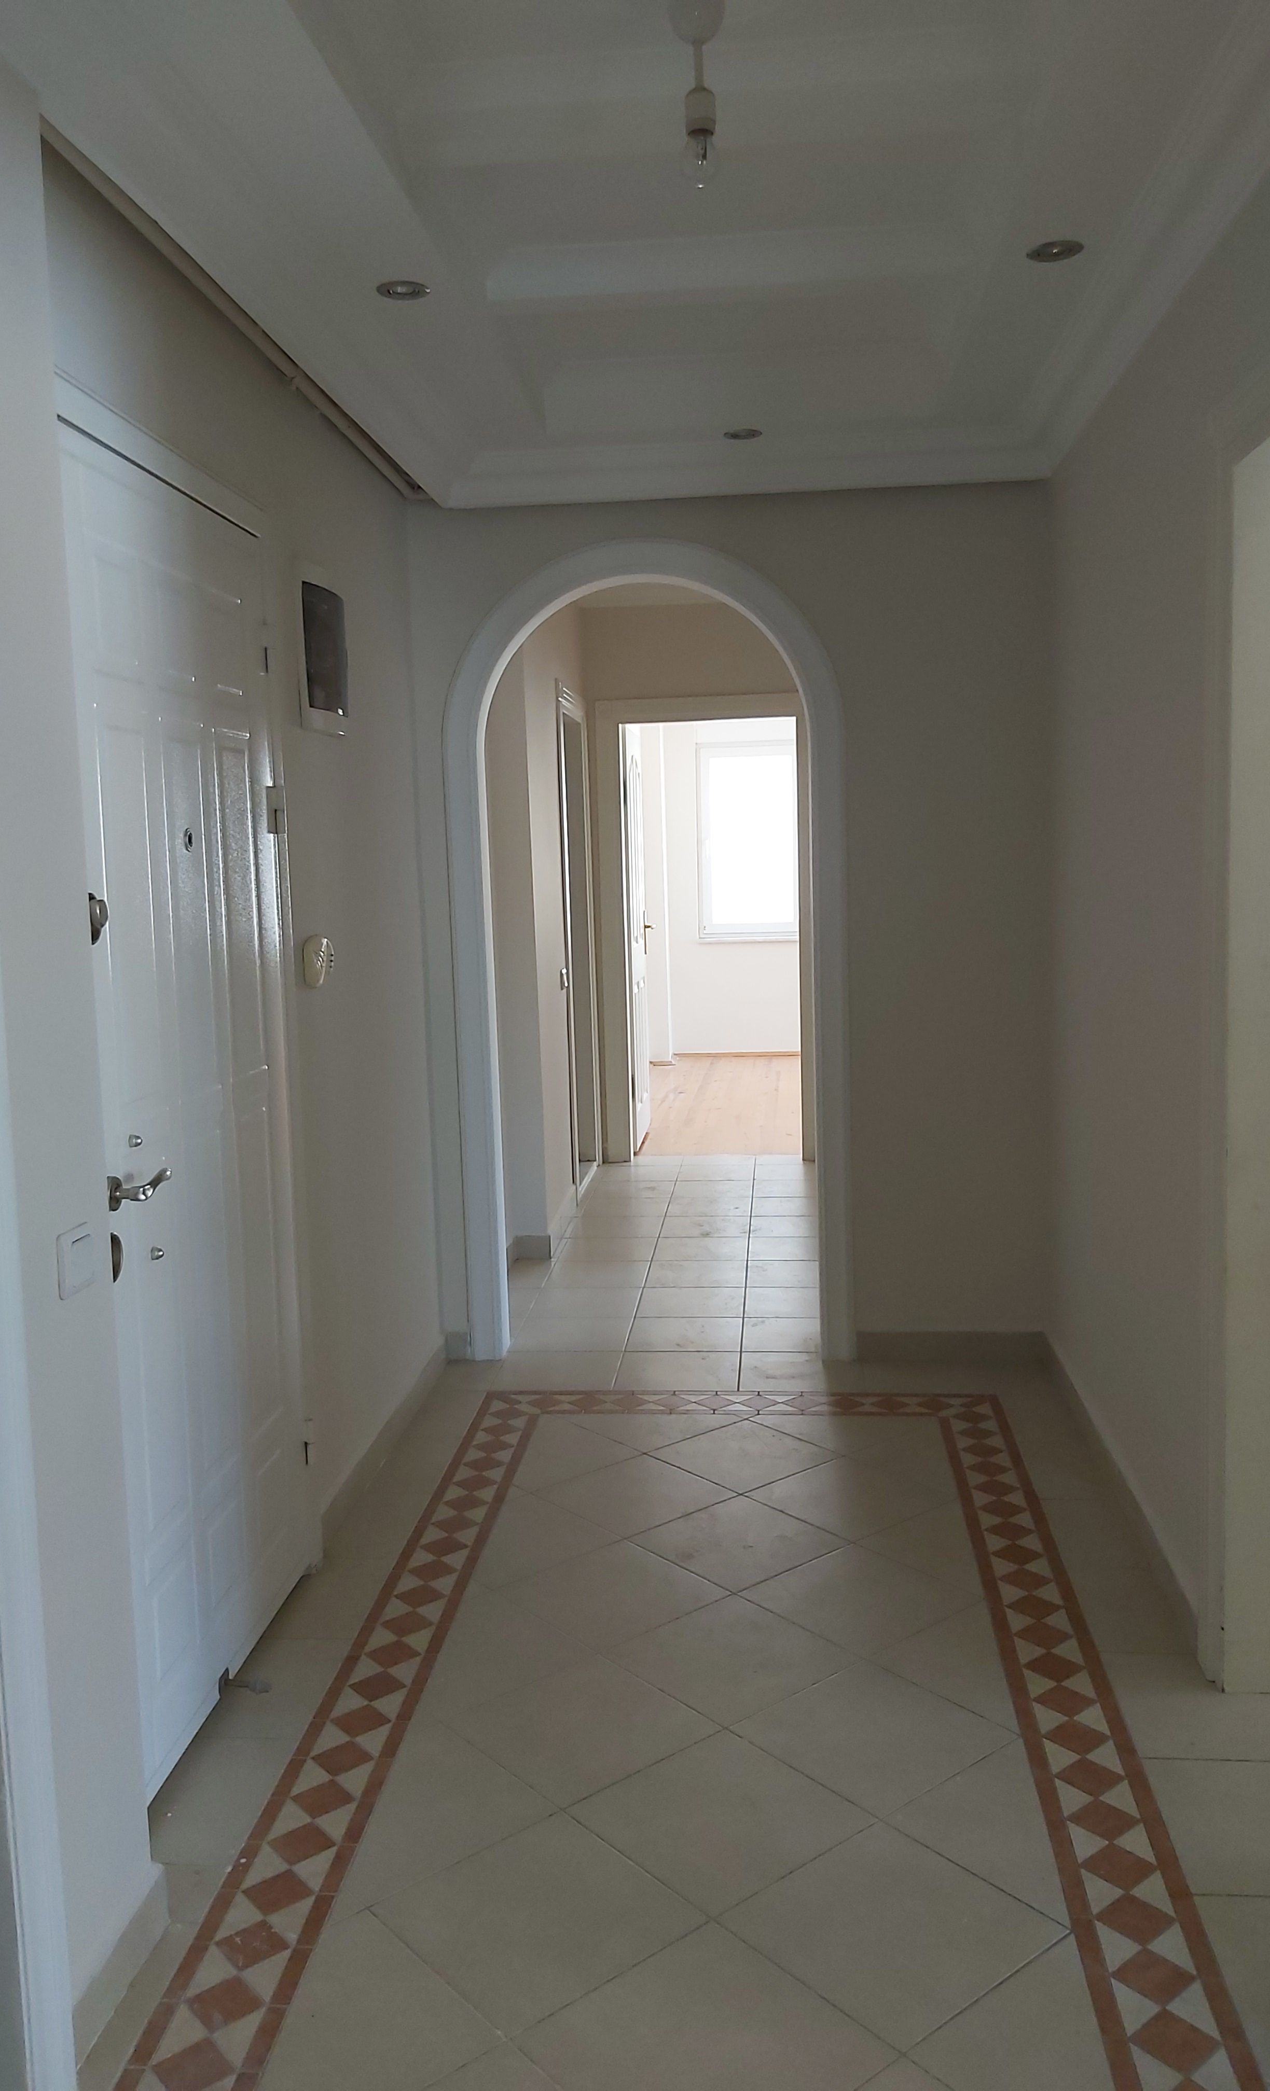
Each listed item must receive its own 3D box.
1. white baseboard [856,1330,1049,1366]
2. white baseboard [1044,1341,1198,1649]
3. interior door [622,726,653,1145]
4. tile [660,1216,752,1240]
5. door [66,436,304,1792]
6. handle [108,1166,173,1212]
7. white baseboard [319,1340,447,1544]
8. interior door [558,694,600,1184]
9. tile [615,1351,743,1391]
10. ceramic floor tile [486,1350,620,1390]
[{"bbox_3d":[0.884,0.835,4.370,0.534,0.083,0.015,-1,7,5],"label":"white baseboard"},{"bbox_3d":[1.070,0.938,3.557,0.014,0.082,1.632,-1,7,5],"label":"white baseboard"},{"bbox_3d":[0.003,-0.527,7.762,0.040,2.000,0.775,-1,7,5],"label":"interior door"},{"bbox_3d":[0.273,0.701,6.012,0.341,0.010,0.344,-1,7,5],"label":"tile"},{"bbox_3d":[-0.760,0.097,2.665,0.055,2.035,0.891,-1,7,5],"label":"door"},{"bbox_3d":[-0.731,0.218,2.341,0.060,0.060,0.129,-1,7,5],"label":"handle"},{"bbox_3d":[-0.608,0.949,3.858,0.014,0.082,1.292,-1,7,5],"label":"white baseboard"},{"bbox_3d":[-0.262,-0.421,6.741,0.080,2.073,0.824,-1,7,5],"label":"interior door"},{"bbox_3d":[0.122,0.907,4.347,0.335,0.010,0.327,-1,7,5],"label":"tile"},{"bbox_3d":[-0.211,0.912,4.379,0.331,0.010,0.327,-1,7,5],"label":"ceramic floor tile"}]

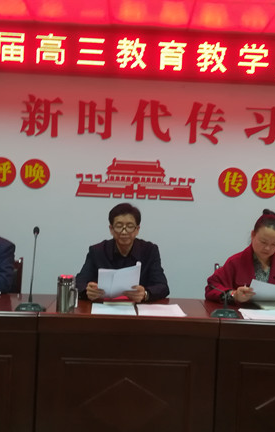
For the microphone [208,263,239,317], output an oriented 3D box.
[{"bbox_3d":[0.418,0.400,2.169,0.150,0.170,0.280,2,-2,-1],"label":"microphone"}]

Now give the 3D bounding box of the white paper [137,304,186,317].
[{"bbox_3d":[0.115,0.470,2.177,0.220,0.006,0.300,2,-2,-1],"label":"white paper"}]

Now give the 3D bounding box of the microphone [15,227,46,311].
[{"bbox_3d":[-0.497,0.249,2.090,0.143,0.394,0.150,2,-2,-1],"label":"microphone"}]

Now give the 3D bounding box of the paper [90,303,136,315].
[{"bbox_3d":[-0.118,0.461,2.152,0.213,0.006,0.295,2,-2,-2],"label":"paper"}]

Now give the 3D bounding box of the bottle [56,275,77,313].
[{"bbox_3d":[-0.329,0.367,2.049,0.100,0.170,0.082,2,-2,-1],"label":"bottle"}]

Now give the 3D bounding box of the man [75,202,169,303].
[{"bbox_3d":[-0.101,0.583,2.542,0.527,1.307,0.700,2,-2,-1],"label":"man"}]

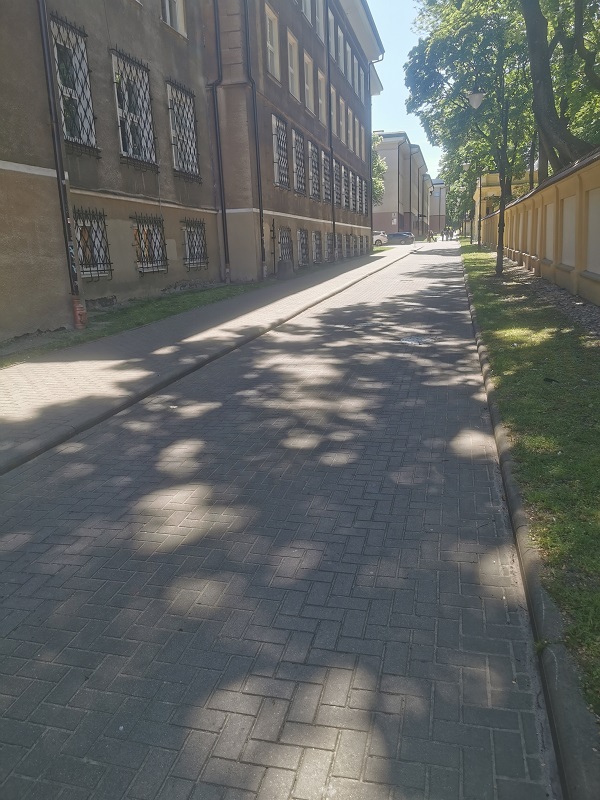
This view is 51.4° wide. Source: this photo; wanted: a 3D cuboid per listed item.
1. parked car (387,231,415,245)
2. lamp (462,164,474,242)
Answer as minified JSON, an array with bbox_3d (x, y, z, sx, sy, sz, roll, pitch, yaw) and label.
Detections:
[{"bbox_3d":[11.154,-18.752,72.500,4.300,1.480,1.790,2,14,19],"label":"parked car"},{"bbox_3d":[15.573,-18.098,57.648,0.950,7.248,0.450,1,14,14],"label":"lamp"}]

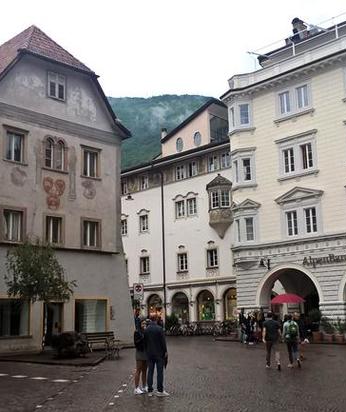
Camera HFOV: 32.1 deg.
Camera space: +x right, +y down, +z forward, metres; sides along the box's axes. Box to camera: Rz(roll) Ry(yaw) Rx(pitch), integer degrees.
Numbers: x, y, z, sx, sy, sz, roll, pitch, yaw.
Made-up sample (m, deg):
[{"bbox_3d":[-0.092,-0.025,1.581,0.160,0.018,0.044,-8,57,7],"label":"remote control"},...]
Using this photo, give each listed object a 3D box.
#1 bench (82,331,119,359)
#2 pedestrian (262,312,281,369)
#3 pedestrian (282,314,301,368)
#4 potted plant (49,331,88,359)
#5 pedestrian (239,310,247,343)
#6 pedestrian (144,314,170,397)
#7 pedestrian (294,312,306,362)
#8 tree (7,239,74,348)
[{"bbox_3d":[-2.694,4.879,20.728,1.600,0.880,0.620,7,-14,-37],"label":"bench"},{"bbox_3d":[3.135,4.233,19.039,0.550,1.750,0.480,-3,-11,7],"label":"pedestrian"},{"bbox_3d":[3.802,4.340,19.326,0.520,1.650,0.420,-3,-11,7],"label":"pedestrian"},{"bbox_3d":[-3.794,5.012,22.014,1.200,1.020,1.350,-11,-14,41],"label":"potted plant"},{"bbox_3d":[3.643,6.457,31.840,0.380,1.700,0.500,8,-14,-40],"label":"pedestrian"},{"bbox_3d":[-0.354,3.305,13.374,0.550,1.750,0.420,-7,-12,25],"label":"pedestrian"},{"bbox_3d":[4.459,4.621,21.188,0.500,1.680,0.420,-3,-11,8],"label":"pedestrian"},{"bbox_3d":[-6.034,4.021,27.347,2.890,5.160,3.040,-2,-11,0],"label":"tree"}]

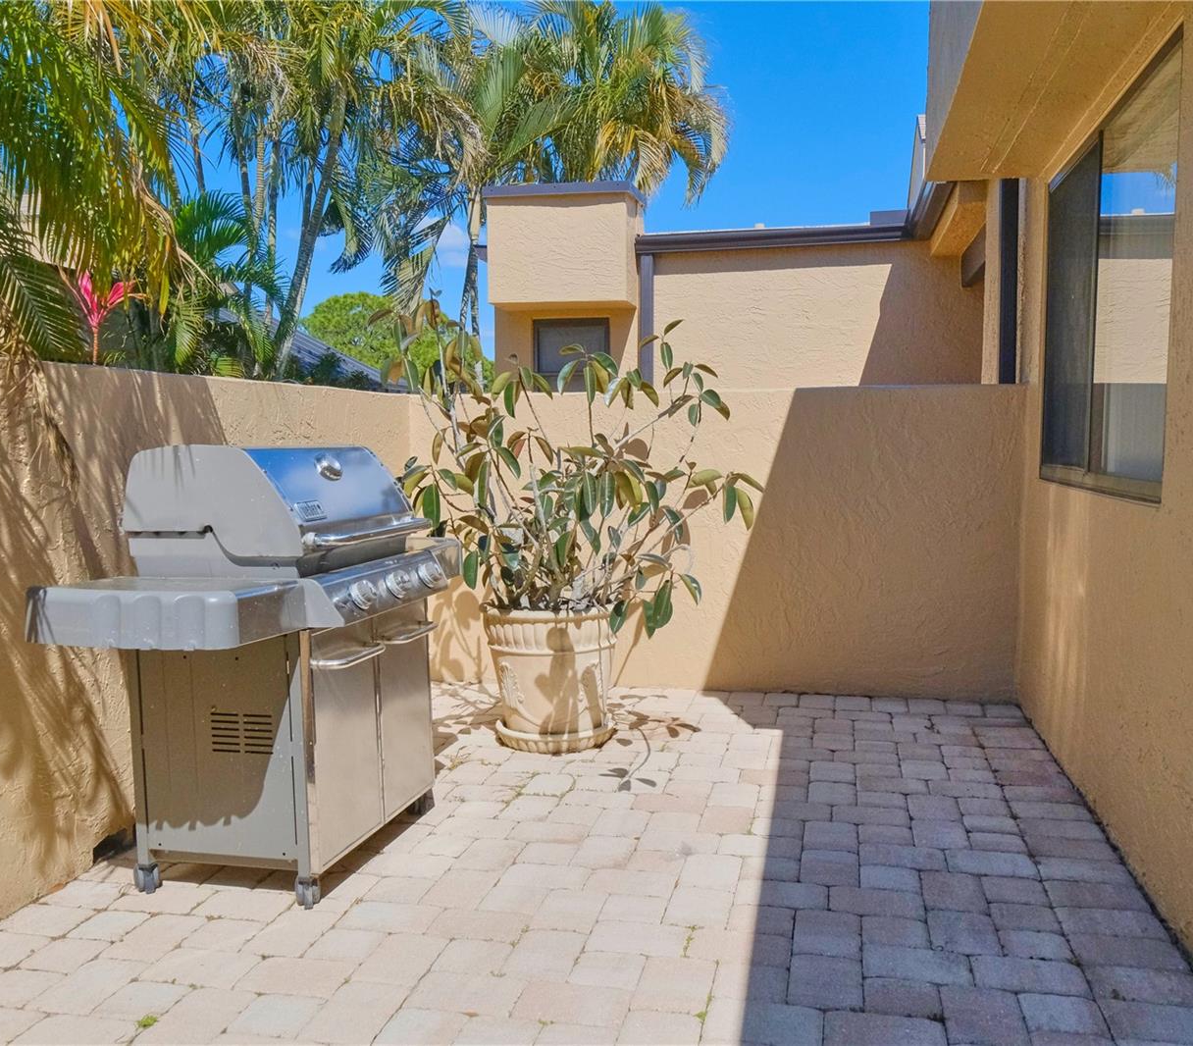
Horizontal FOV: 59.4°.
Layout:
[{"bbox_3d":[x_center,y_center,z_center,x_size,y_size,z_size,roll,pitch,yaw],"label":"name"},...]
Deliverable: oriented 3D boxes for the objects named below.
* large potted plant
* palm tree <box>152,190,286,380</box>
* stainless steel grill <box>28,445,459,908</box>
[{"bbox_3d":[-0.107,0.011,4.062,1.270,1.640,1.120,0,5,-2],"label":"large potted plant"},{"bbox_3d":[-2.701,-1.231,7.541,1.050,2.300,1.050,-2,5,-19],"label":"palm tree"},{"bbox_3d":[-0.832,0.355,2.938,0.637,1.156,1.248,1,5,15],"label":"stainless steel grill"}]

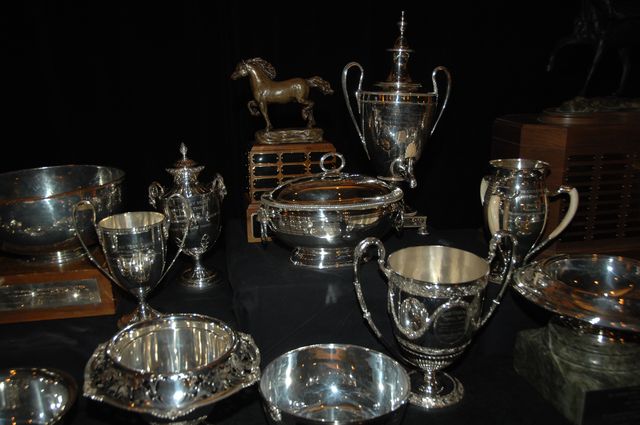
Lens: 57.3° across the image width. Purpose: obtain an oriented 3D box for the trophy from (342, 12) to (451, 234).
[{"bbox_3d":[0.199,-0.231,1.594,0.301,0.594,0.228,-7,18,-24],"label":"trophy"}]

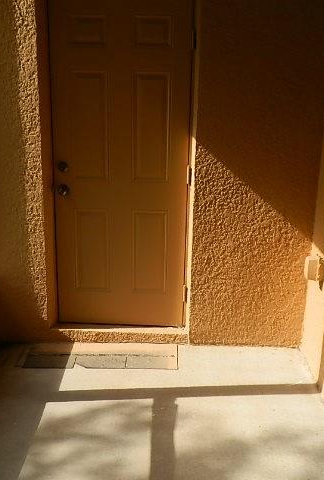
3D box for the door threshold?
[{"bbox_3d":[-0.271,0.603,3.313,0.874,0.088,0.105,1,14,-1],"label":"door threshold"}]

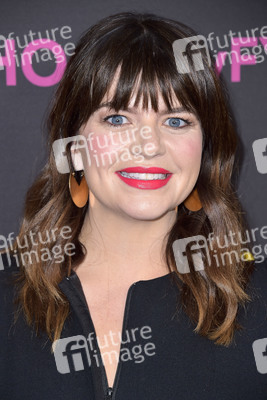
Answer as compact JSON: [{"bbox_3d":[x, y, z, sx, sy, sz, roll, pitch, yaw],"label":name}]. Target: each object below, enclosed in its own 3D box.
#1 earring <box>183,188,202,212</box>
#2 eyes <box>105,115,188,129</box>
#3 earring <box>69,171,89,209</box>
[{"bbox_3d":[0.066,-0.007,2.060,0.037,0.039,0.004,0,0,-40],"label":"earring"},{"bbox_3d":[0.013,-0.082,1.985,0.091,0.013,0.020,2,0,-9],"label":"eyes"},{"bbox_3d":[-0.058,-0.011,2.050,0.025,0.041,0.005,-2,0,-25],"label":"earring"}]

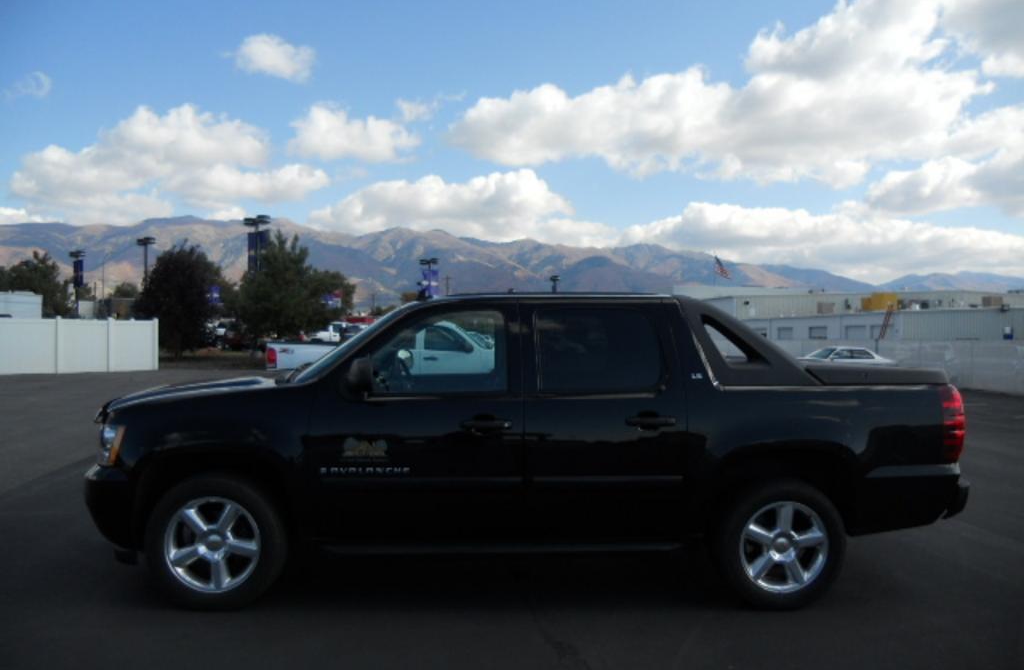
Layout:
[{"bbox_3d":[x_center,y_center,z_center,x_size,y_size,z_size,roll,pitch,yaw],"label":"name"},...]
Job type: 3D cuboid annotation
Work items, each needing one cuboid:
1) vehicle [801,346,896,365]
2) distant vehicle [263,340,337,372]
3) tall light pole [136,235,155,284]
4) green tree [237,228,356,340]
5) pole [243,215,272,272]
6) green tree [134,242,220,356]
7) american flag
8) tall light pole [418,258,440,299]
[{"bbox_3d":[11.832,1.103,29.000,4.850,1.420,1.820,1,0,-29],"label":"vehicle"},{"bbox_3d":[-1.802,0.621,16.400,5.800,1.870,2.030,1,0,-1],"label":"distant vehicle"},{"bbox_3d":[-27.872,-3.234,61.000,0.800,8.600,2.000,1,0,-41],"label":"tall light pole"},{"bbox_3d":[-11.426,-2.025,42.000,6.100,6.800,5.800,1,0,0],"label":"green tree"},{"bbox_3d":[-15.563,-3.003,49.000,0.800,8.600,2.000,1,0,-41],"label":"pole"},{"bbox_3d":[-17.063,-1.731,41.000,4.300,6.000,4.200,1,0,0],"label":"green tree"},{"bbox_3d":[21.084,-6.761,80.000,1.500,2.300,0.400,1,0,-11],"label":"american flag"},{"bbox_3d":[-7.713,-2.855,75.000,0.800,8.600,2.000,1,0,-41],"label":"tall light pole"}]

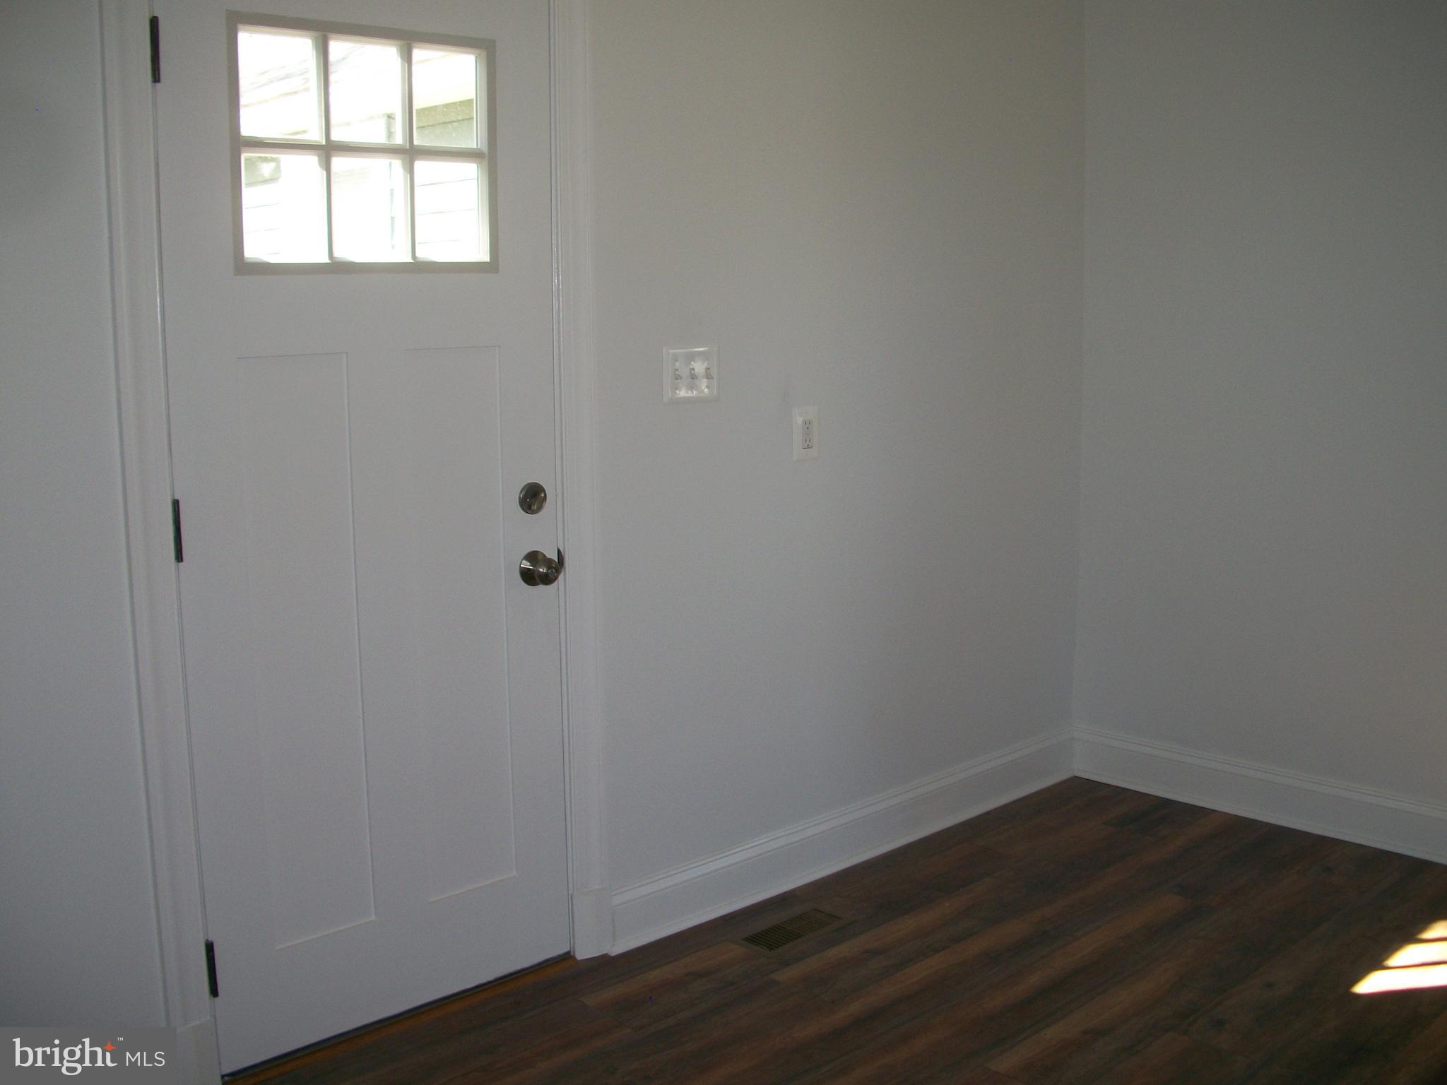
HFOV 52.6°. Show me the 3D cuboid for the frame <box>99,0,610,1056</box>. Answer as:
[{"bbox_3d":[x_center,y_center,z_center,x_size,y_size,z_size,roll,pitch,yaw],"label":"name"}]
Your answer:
[{"bbox_3d":[-0.646,-0.125,2.734,0.961,2.130,0.110,-8,11,-43],"label":"frame"}]

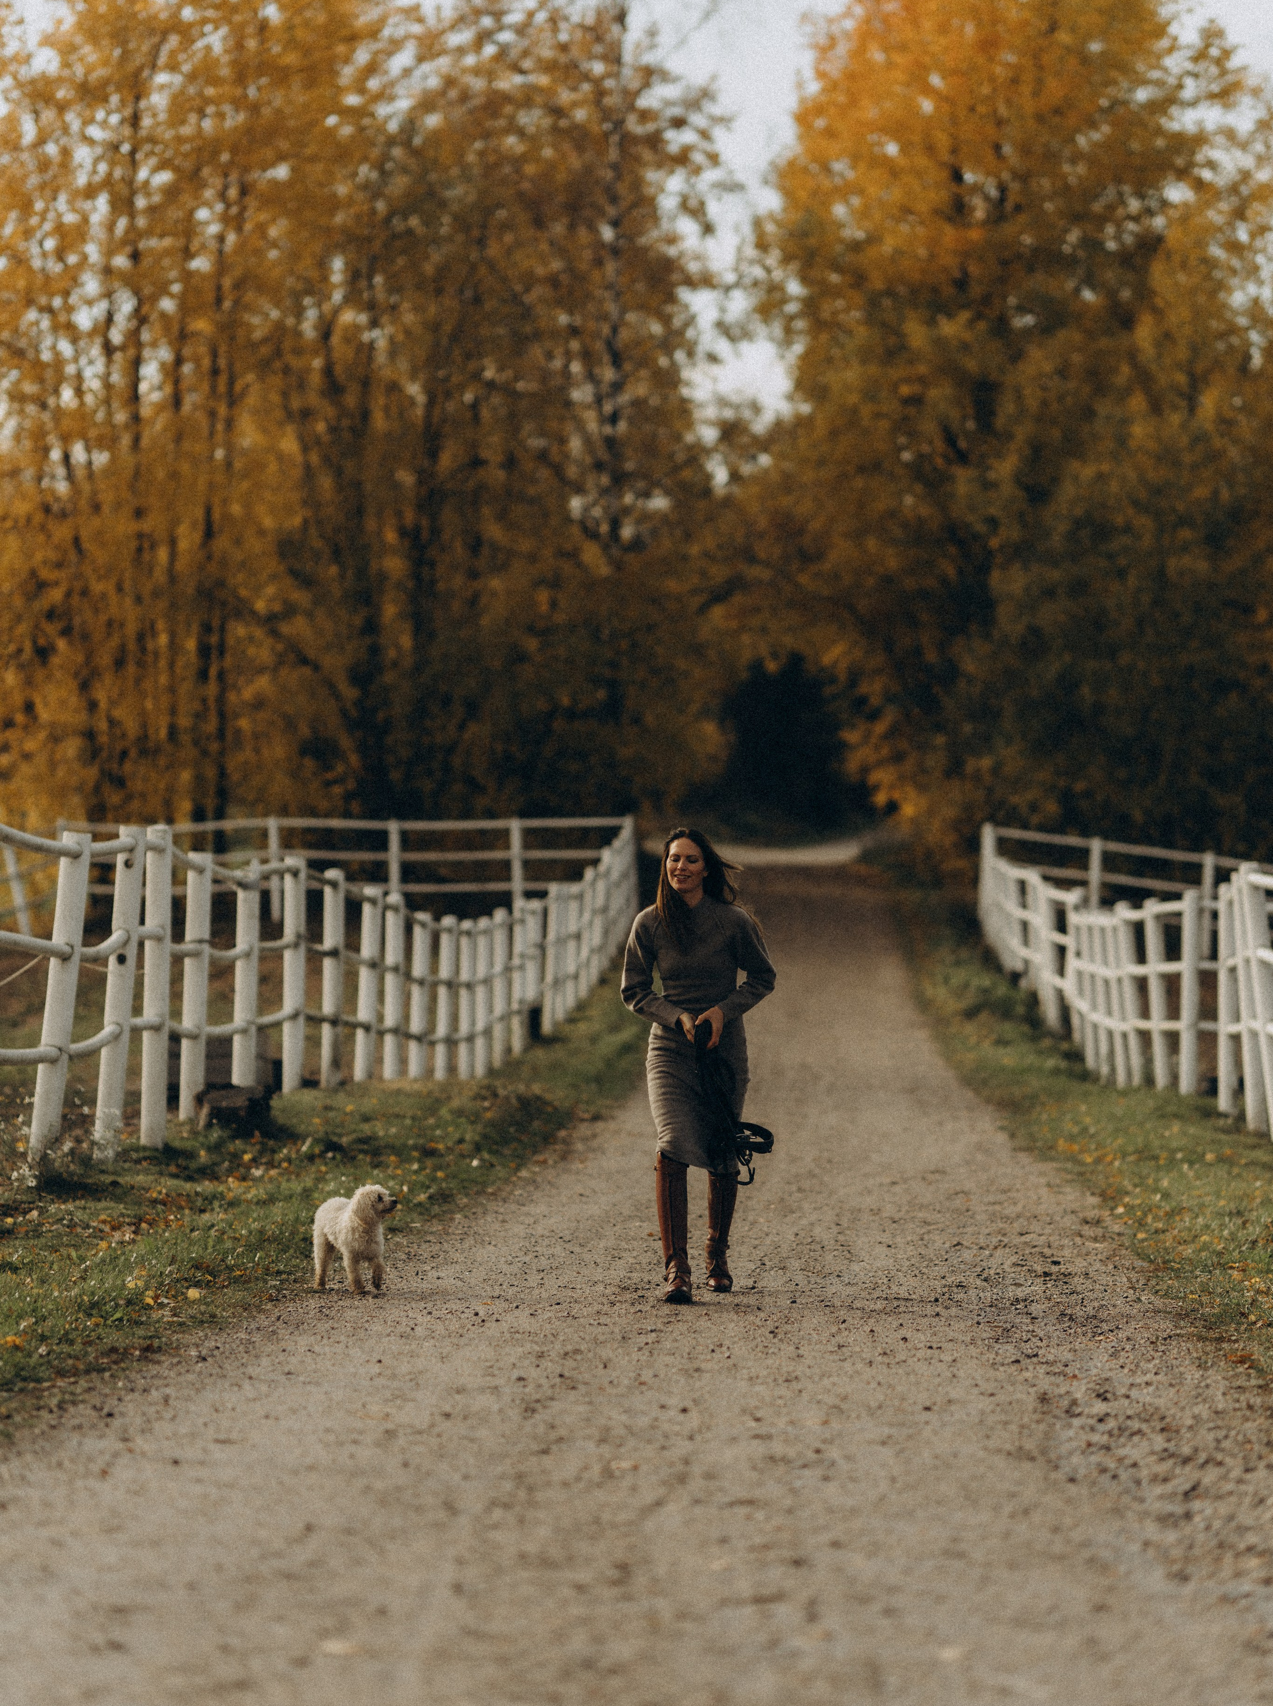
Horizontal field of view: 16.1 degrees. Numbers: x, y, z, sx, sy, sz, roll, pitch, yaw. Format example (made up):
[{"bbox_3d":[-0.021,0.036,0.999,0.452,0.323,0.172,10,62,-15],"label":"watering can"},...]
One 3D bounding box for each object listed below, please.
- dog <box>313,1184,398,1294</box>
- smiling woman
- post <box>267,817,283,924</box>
[{"bbox_3d":[-1.020,1.395,16.300,0.220,0.400,0.420,0,-1,-35],"label":"dog"},{"bbox_3d":[0.222,0.755,16.150,0.550,1.700,0.580,0,-1,3],"label":"smiling woman"},{"bbox_3d":[-4.300,0.212,53.500,0.120,1.270,0.120,-1,0,0],"label":"post"}]

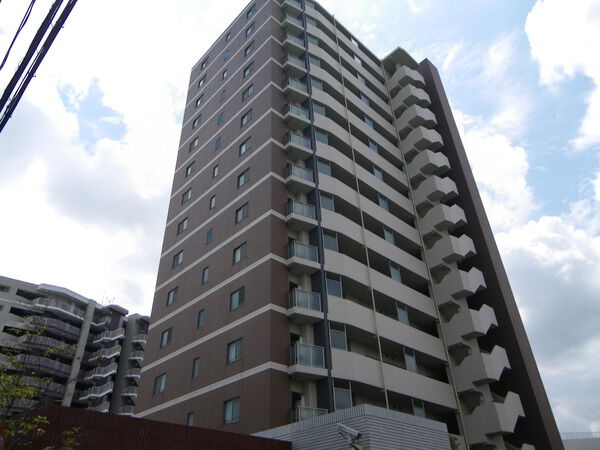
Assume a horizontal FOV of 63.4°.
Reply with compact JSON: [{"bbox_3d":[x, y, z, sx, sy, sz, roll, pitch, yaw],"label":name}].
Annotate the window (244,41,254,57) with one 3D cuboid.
[{"bbox_3d":[-4.187,-14.797,40.786,0.120,1.050,1.180,29,-47,-35],"label":"window"}]

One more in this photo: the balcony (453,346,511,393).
[{"bbox_3d":[11.576,9.251,30.866,3.800,3.050,2.150,29,-47,-35],"label":"balcony"}]

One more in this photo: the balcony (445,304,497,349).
[{"bbox_3d":[11.388,6.830,32.188,3.132,2.813,2.233,29,-47,-35],"label":"balcony"}]

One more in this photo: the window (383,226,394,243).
[{"bbox_3d":[6.177,0.828,33.528,1.050,1.080,0.100,27,-45,-33],"label":"window"}]

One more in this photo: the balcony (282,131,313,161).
[{"bbox_3d":[-0.251,-5.253,32.447,1.750,1.390,1.420,29,-47,-35],"label":"balcony"}]

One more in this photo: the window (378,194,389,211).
[{"bbox_3d":[5.931,-1.631,34.981,1.100,1.200,0.150,29,-47,-35],"label":"window"}]

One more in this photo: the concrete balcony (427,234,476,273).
[{"bbox_3d":[11.322,2.268,36.038,2.800,2.400,2.200,23,-43,-30],"label":"concrete balcony"}]

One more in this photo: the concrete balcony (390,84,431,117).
[{"bbox_3d":[10.734,-11.933,46.837,3.835,3.009,2.124,29,-47,-35],"label":"concrete balcony"}]

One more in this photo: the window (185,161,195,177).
[{"bbox_3d":[-8.907,-4.564,39.681,0.150,1.070,1.100,29,-47,-35],"label":"window"}]

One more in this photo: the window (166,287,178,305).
[{"bbox_3d":[-8.545,4.882,32.710,0.150,1.180,1.320,29,-47,-35],"label":"window"}]

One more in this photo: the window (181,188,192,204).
[{"bbox_3d":[-8.788,-2.209,37.908,0.150,1.170,1.250,29,-47,-35],"label":"window"}]

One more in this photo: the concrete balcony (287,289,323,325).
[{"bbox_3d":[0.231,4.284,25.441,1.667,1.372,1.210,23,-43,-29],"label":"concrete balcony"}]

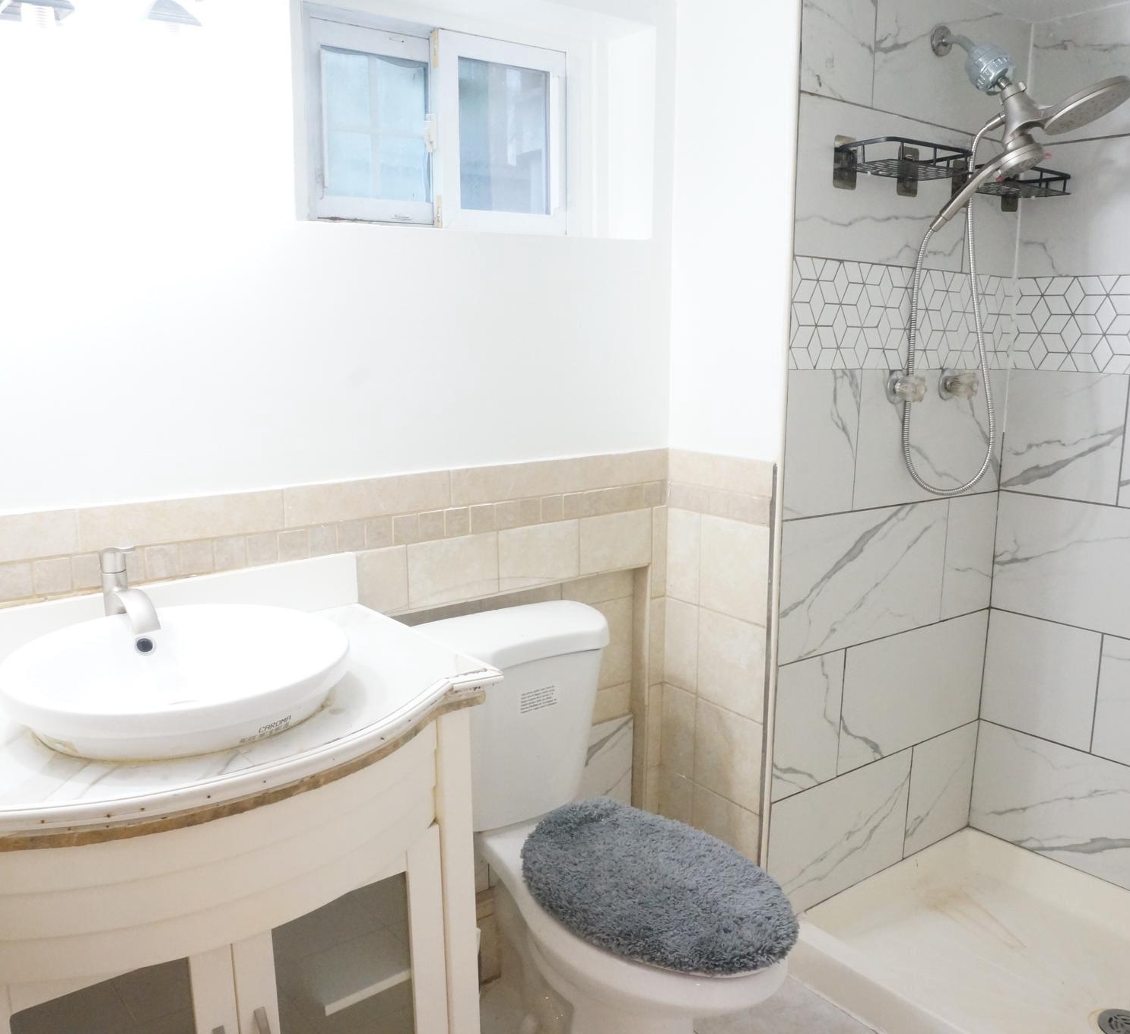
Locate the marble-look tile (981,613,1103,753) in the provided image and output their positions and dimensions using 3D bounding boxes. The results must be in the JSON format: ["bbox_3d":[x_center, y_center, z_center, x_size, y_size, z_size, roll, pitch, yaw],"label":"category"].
[{"bbox_3d":[1.189,0.405,2.598,0.010,0.302,0.287,-8,13,-38],"label":"marble-look tile"}]

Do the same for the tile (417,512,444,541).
[{"bbox_3d":[-0.252,0.016,1.943,0.056,0.051,0.010,-8,13,-38],"label":"tile"}]

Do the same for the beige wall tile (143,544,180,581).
[{"bbox_3d":[-0.653,0.071,1.681,0.050,0.051,0.010,-8,13,-37],"label":"beige wall tile"}]

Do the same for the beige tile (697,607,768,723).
[{"bbox_3d":[0.360,0.316,2.237,0.010,0.205,0.195,-8,14,-36],"label":"beige tile"}]

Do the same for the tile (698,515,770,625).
[{"bbox_3d":[0.359,0.109,2.195,0.010,0.207,0.194,-8,14,-37],"label":"tile"}]

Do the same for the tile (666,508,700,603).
[{"bbox_3d":[0.269,0.088,2.329,0.010,0.204,0.104,-8,13,-37],"label":"tile"}]

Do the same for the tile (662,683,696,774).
[{"bbox_3d":[0.266,0.495,2.392,0.010,0.206,0.106,-8,14,-37],"label":"tile"}]

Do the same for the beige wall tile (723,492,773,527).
[{"bbox_3d":[0.379,-0.017,2.140,0.010,0.058,0.125,-8,13,-38],"label":"beige wall tile"}]

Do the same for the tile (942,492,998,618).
[{"bbox_3d":[1.008,0.093,2.590,0.217,0.302,0.010,-8,14,-37],"label":"tile"}]

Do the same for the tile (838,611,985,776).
[{"bbox_3d":[0.858,0.413,2.526,0.607,0.304,0.010,-8,13,-38],"label":"tile"}]

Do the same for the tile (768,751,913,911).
[{"bbox_3d":[0.650,0.742,2.436,0.509,0.301,0.010,-8,14,-37],"label":"tile"}]

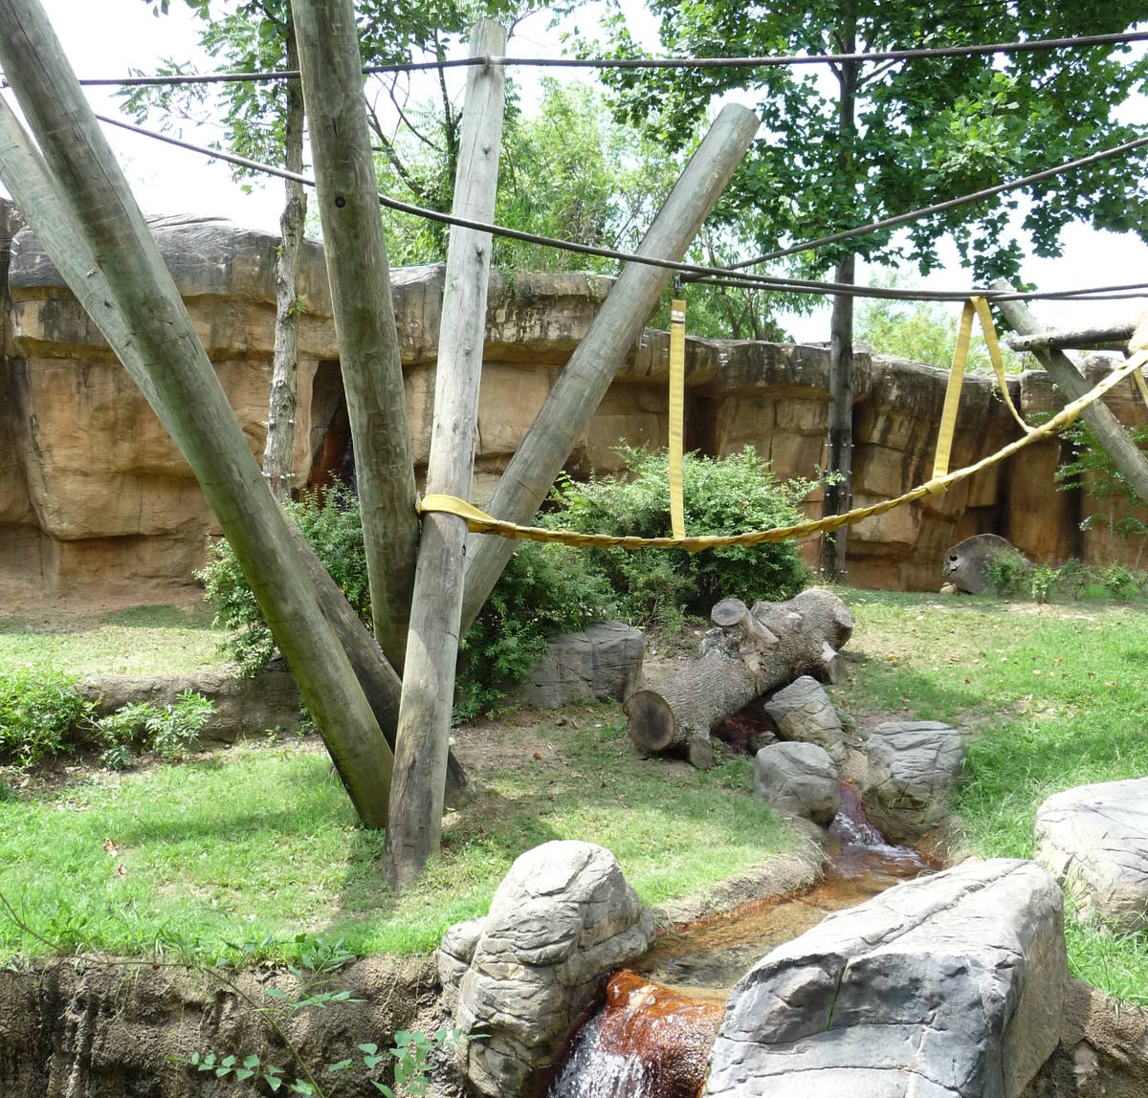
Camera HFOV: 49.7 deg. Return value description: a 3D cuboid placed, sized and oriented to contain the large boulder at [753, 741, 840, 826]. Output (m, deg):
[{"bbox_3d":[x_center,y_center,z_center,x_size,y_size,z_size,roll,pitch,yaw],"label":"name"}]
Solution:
[{"bbox_3d":[1.632,1.714,9.100,0.620,0.550,0.550,2,3,10],"label":"large boulder"}]

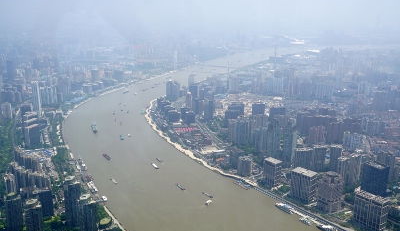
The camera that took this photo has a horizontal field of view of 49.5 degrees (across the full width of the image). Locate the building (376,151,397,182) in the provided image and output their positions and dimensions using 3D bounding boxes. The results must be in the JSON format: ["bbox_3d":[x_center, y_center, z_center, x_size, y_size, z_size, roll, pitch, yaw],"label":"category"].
[{"bbox_3d":[585.200,160.800,1353.600,43.900,91.200,26.000,9,18,29],"label":"building"}]

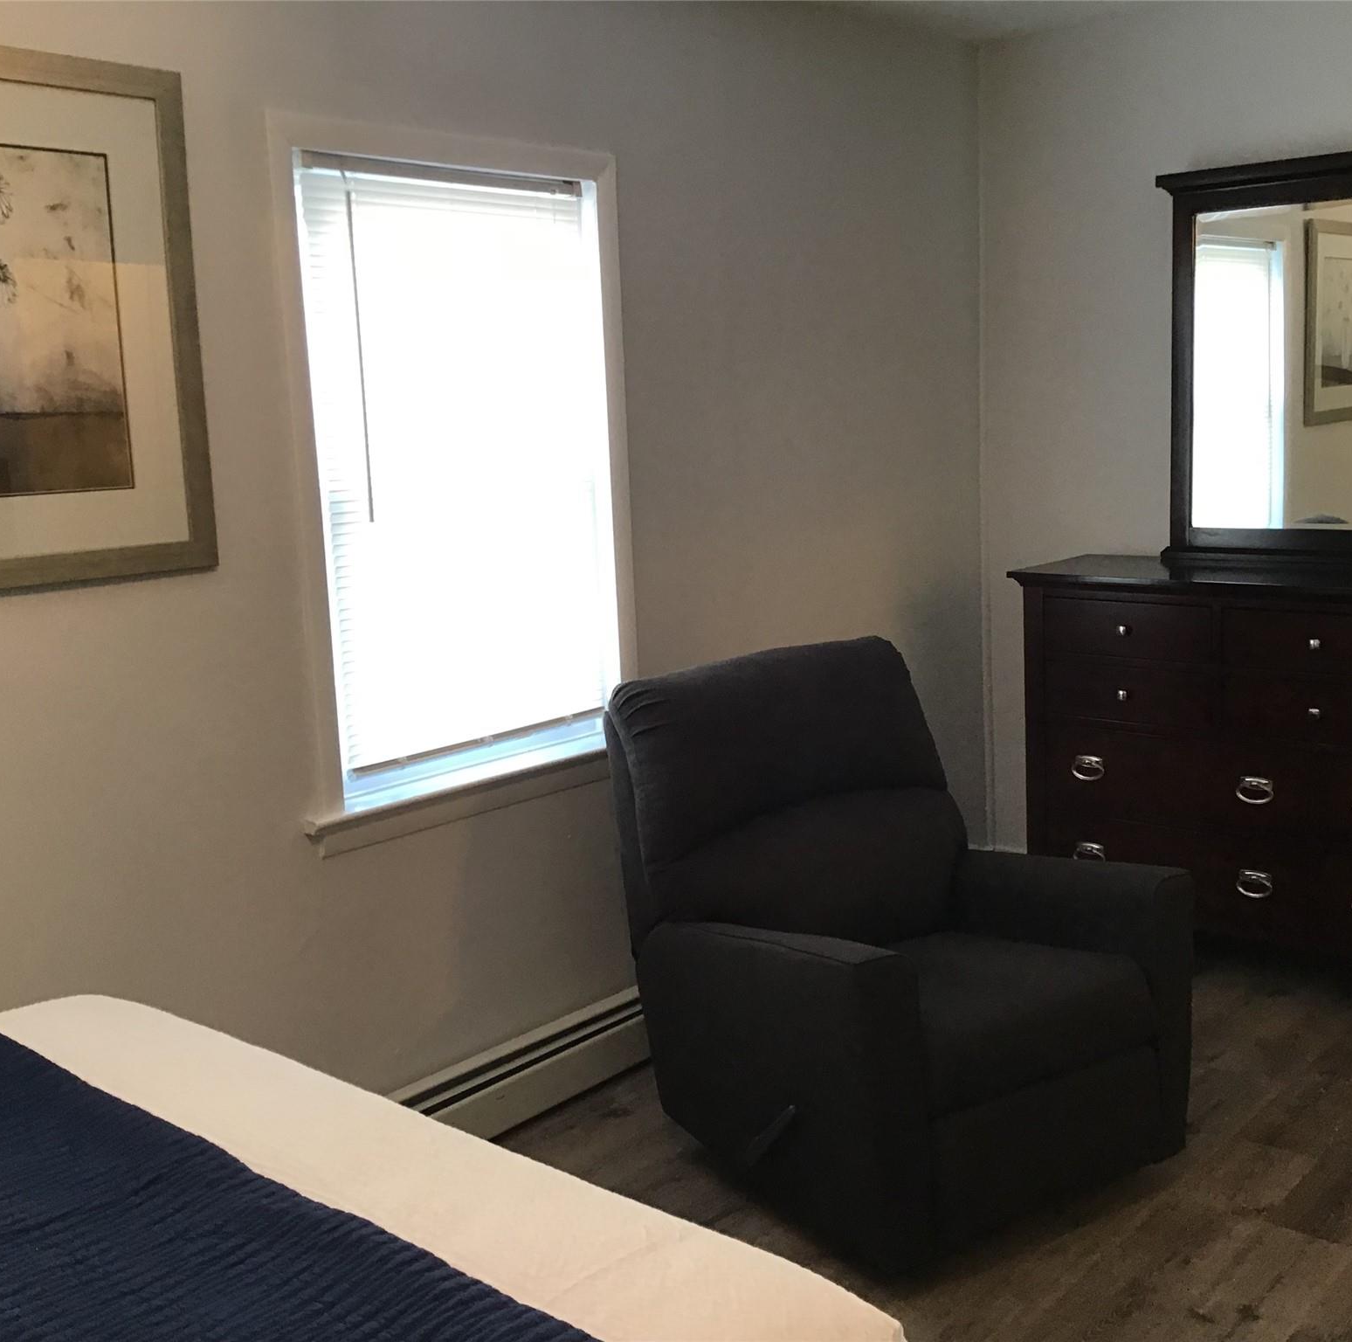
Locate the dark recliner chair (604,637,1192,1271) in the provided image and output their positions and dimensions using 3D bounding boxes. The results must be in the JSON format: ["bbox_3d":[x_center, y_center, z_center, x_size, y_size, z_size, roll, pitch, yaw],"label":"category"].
[{"bbox_3d":[0.409,0.480,3.209,0.806,0.982,0.939,-8,11,-30],"label":"dark recliner chair"}]

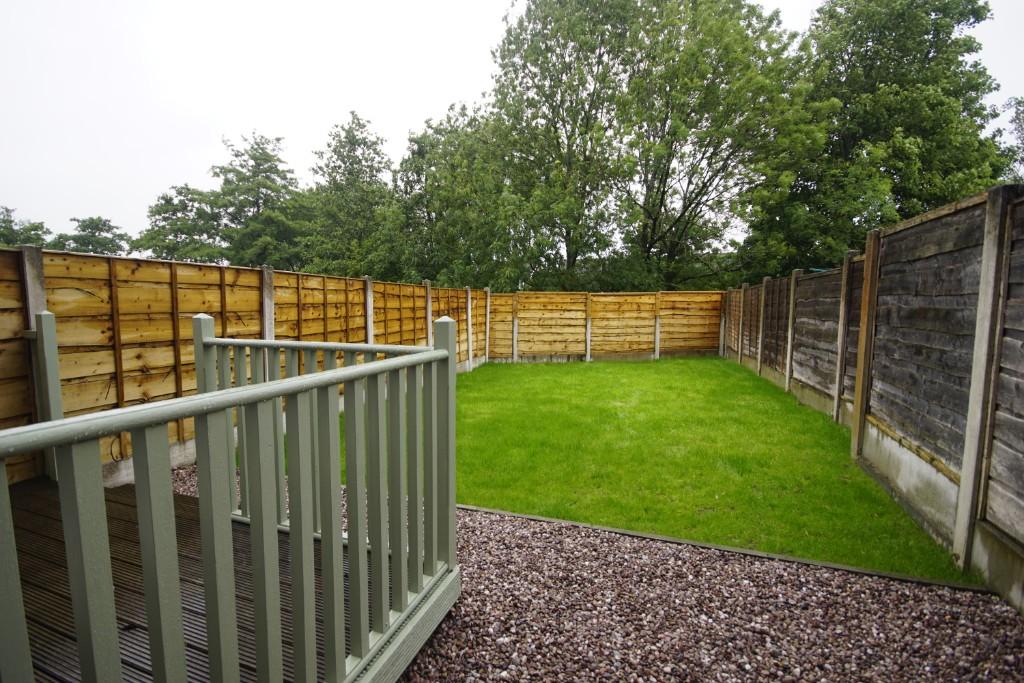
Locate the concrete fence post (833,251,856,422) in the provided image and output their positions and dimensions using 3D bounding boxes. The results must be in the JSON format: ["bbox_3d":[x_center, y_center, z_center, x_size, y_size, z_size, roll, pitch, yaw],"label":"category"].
[{"bbox_3d":[3.571,-0.033,4.840,0.100,1.820,0.110,2,5,17],"label":"concrete fence post"}]

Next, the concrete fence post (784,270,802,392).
[{"bbox_3d":[4.119,-0.147,6.635,0.100,1.820,0.110,2,5,17],"label":"concrete fence post"}]

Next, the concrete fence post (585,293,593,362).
[{"bbox_3d":[1.981,-0.372,11.787,0.110,1.782,0.110,-1,5,-10],"label":"concrete fence post"}]

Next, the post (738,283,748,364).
[{"bbox_3d":[5.215,-0.376,10.226,0.100,1.820,0.110,2,5,17],"label":"post"}]

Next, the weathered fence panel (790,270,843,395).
[{"bbox_3d":[3.850,-0.134,5.732,0.050,1.448,1.810,2,5,17],"label":"weathered fence panel"}]

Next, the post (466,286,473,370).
[{"bbox_3d":[-0.961,-0.283,10.315,0.110,1.892,0.100,1,5,16],"label":"post"}]

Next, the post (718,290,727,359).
[{"bbox_3d":[5.740,-0.461,12.429,0.110,1.797,0.110,-1,5,-10],"label":"post"}]

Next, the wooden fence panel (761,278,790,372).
[{"bbox_3d":[4.398,-0.280,7.524,0.050,1.495,1.810,2,5,17],"label":"wooden fence panel"}]

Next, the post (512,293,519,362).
[{"bbox_3d":[0.095,-0.356,11.467,0.110,1.746,0.110,-1,5,-10],"label":"post"}]

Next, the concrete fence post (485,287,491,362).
[{"bbox_3d":[-0.618,-0.411,11.435,0.110,1.878,0.100,1,5,16],"label":"concrete fence post"}]

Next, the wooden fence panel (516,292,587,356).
[{"bbox_3d":[1.034,-0.447,11.514,1.810,1.576,0.050,-1,5,-9],"label":"wooden fence panel"}]

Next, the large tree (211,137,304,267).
[{"bbox_3d":[-13.678,-5.676,24.586,5.000,10.619,5.000,-3,6,-29],"label":"large tree"}]

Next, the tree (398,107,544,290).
[{"bbox_3d":[-1.684,-4.679,18.616,5.800,9.500,5.400,0,5,0],"label":"tree"}]

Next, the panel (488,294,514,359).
[{"bbox_3d":[-0.263,-0.377,11.386,0.640,1.590,0.050,-1,5,-10],"label":"panel"}]

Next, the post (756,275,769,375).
[{"bbox_3d":[4.865,-0.282,8.832,0.120,1.905,0.100,1,5,16],"label":"post"}]

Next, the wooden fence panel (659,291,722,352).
[{"bbox_3d":[4.747,-0.535,12.099,1.810,1.557,0.050,-1,5,-9],"label":"wooden fence panel"}]

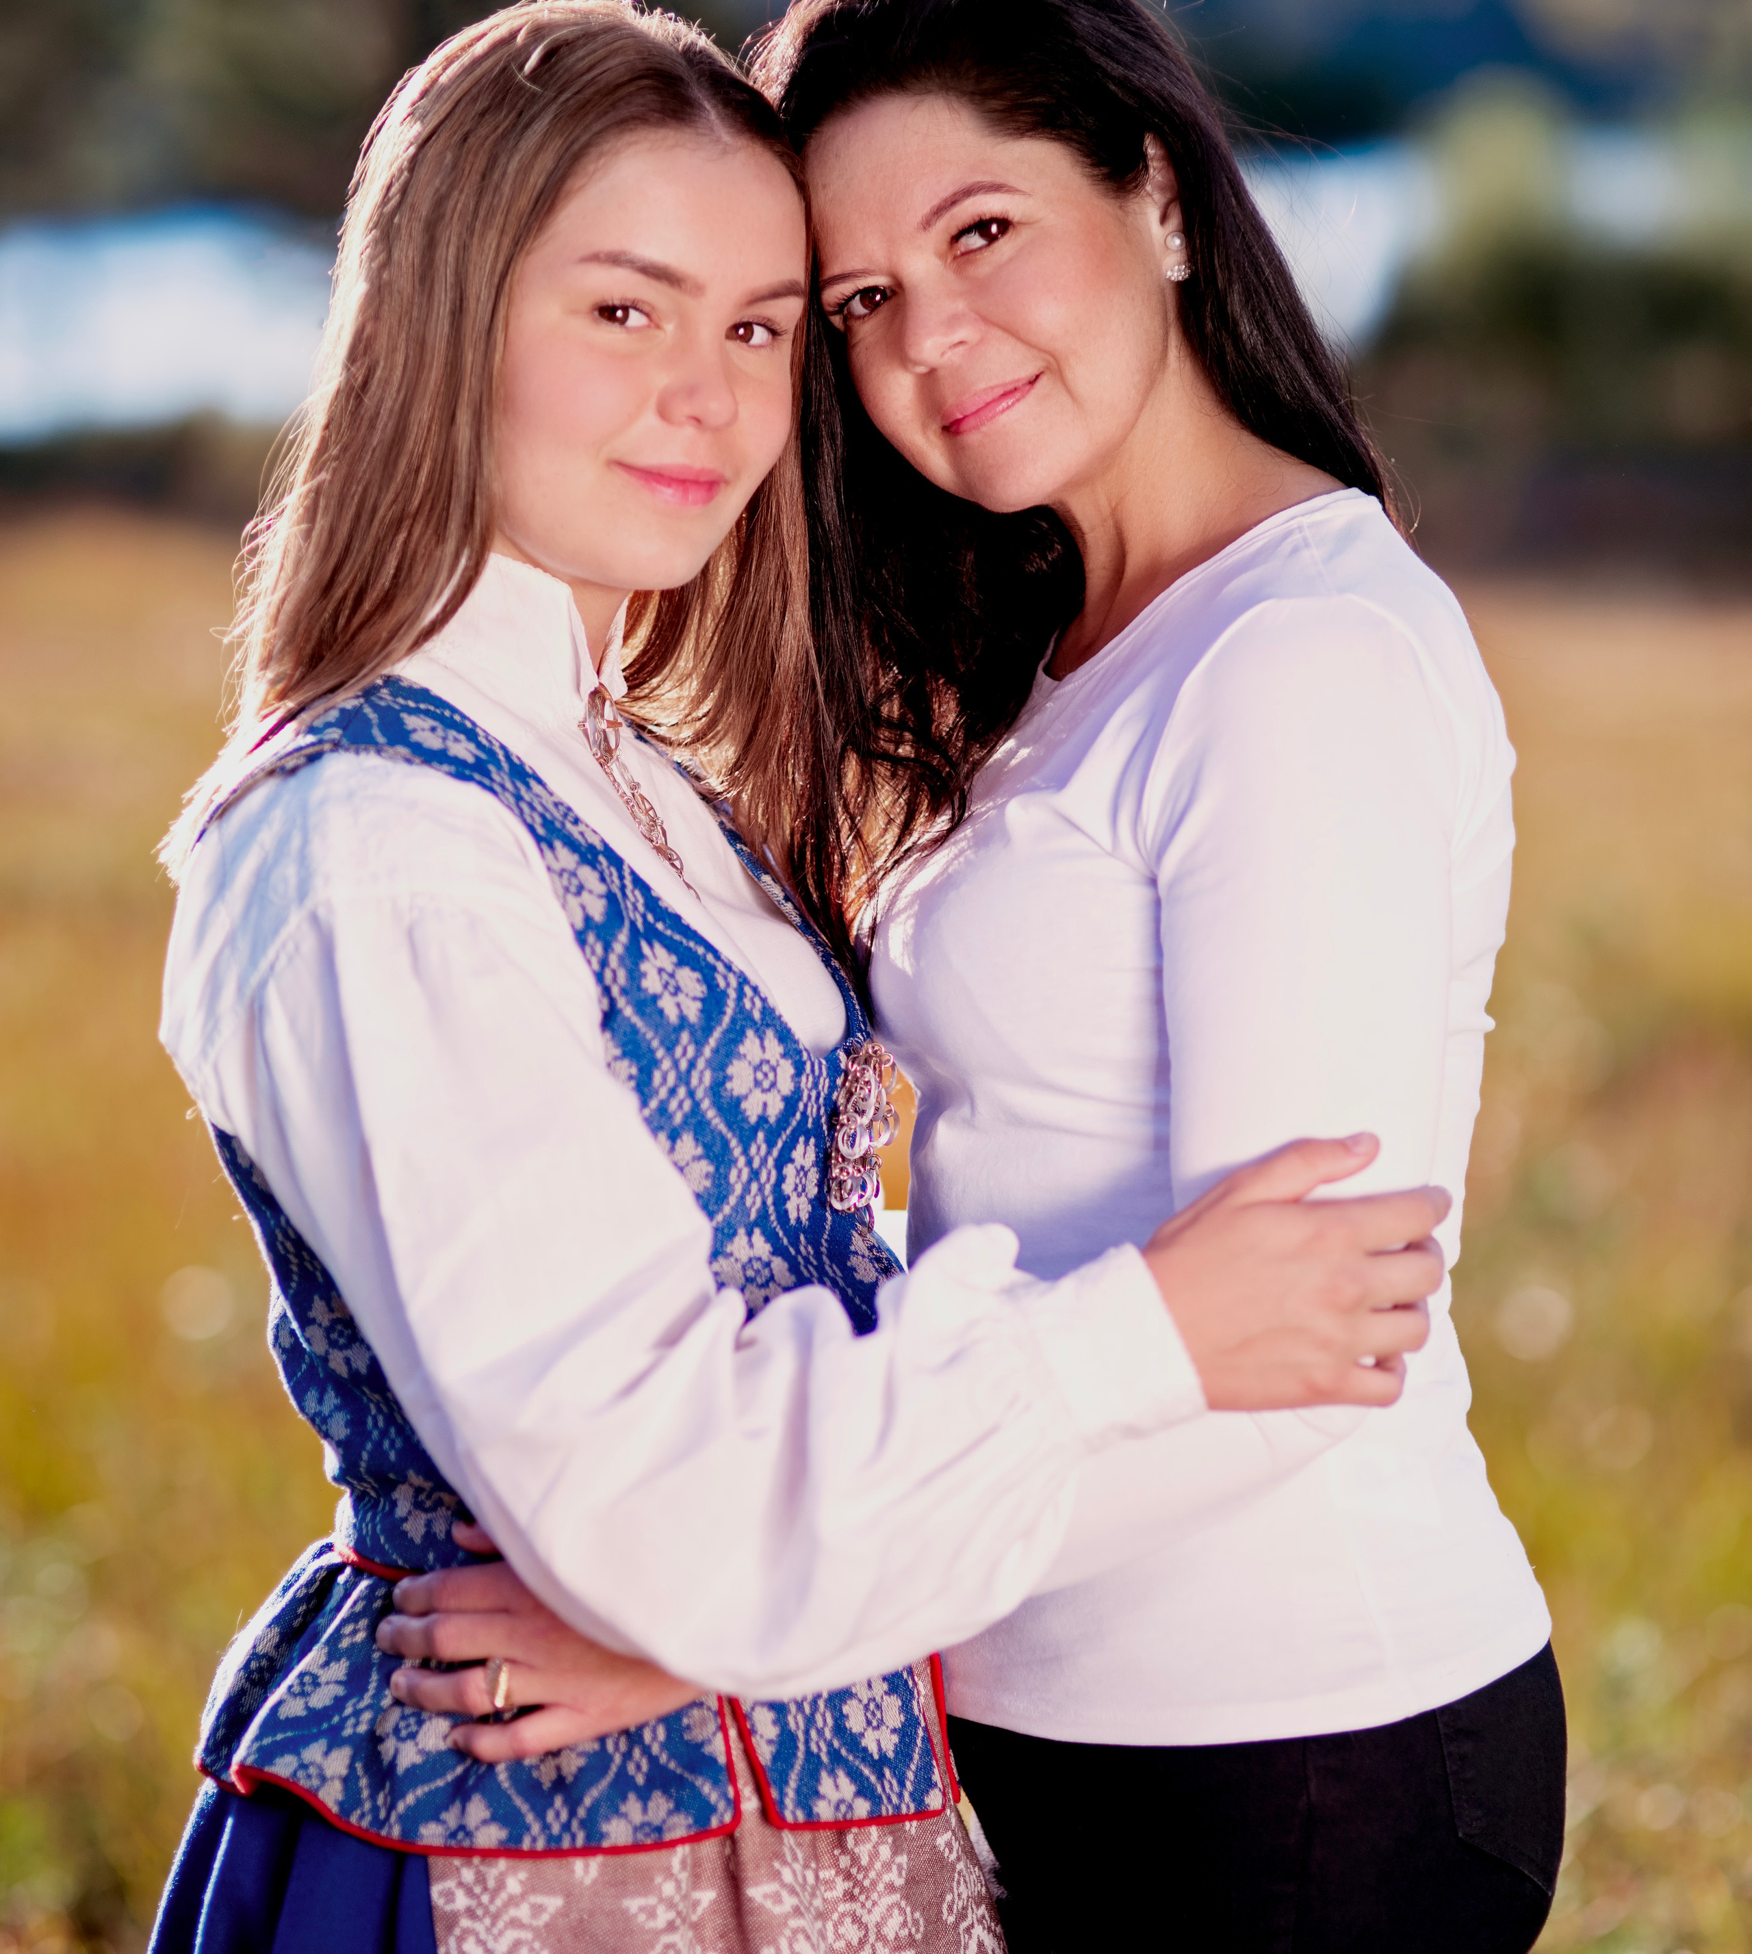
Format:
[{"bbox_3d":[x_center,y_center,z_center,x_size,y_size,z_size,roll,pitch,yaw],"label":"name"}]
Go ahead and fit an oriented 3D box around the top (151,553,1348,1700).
[{"bbox_3d":[-0.045,0.058,2.570,0.430,0.470,0.460,5,9,37],"label":"top"}]

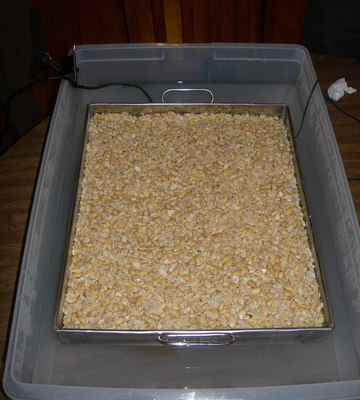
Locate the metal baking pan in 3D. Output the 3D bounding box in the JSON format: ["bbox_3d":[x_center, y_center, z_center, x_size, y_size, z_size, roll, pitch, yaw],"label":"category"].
[{"bbox_3d":[0.017,0.017,0.836,0.360,0.060,0.429,0,52,-1],"label":"metal baking pan"}]

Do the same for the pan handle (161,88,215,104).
[{"bbox_3d":[0.015,-0.181,0.936,0.095,0.037,0.006,0,52,-1],"label":"pan handle"}]

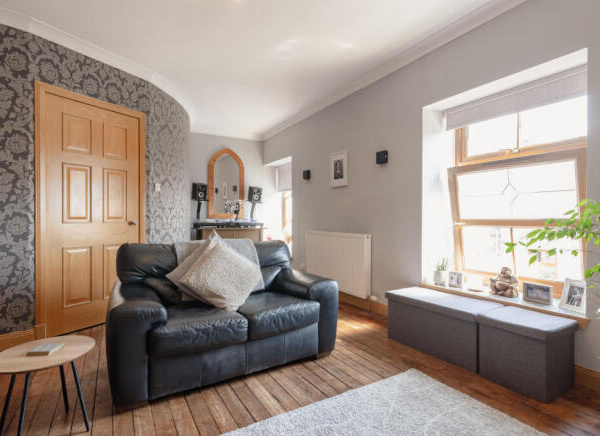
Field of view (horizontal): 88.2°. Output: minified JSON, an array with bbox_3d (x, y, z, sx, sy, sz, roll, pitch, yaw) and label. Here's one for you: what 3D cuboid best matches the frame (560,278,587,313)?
[{"bbox_3d":[1.719,0.485,1.937,0.028,0.190,0.128,14,-3,-12],"label":"frame"}]

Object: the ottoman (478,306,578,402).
[{"bbox_3d":[1.363,0.796,1.876,0.365,0.370,0.370,0,0,-32],"label":"ottoman"}]

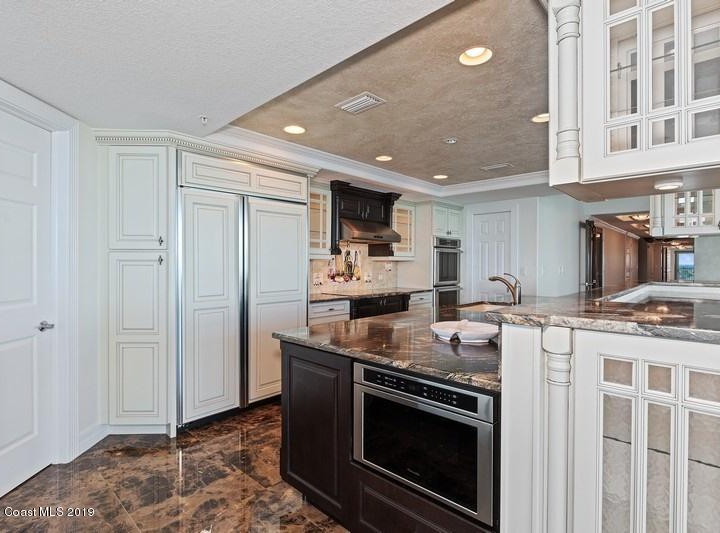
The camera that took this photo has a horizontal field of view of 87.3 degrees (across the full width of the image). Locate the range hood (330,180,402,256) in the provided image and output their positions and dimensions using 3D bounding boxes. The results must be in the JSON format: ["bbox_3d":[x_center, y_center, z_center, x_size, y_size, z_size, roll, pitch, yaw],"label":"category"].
[{"bbox_3d":[0.007,-0.551,4.776,0.600,0.830,1.240,0,0,43],"label":"range hood"}]

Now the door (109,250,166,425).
[{"bbox_3d":[-1.667,0.541,2.850,0.440,1.298,0.025,0,0,-2],"label":"door"}]

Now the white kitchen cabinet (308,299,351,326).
[{"bbox_3d":[-0.531,0.816,4.195,0.610,0.885,0.590,0,0,43],"label":"white kitchen cabinet"}]

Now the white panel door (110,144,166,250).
[{"bbox_3d":[-1.663,-0.515,2.844,0.441,0.770,0.025,0,0,-2],"label":"white panel door"}]

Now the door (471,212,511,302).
[{"bbox_3d":[2.012,0.223,5.751,0.597,2.040,0.040,0,0,43],"label":"door"}]

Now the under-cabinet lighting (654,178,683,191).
[{"bbox_3d":[0.838,-0.217,1.023,0.065,0.018,0.065,0,0,43],"label":"under-cabinet lighting"}]

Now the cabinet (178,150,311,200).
[{"bbox_3d":[-1.150,-0.744,3.463,0.610,0.255,1.190,0,0,43],"label":"cabinet"}]

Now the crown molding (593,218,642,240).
[{"bbox_3d":[7.019,-0.929,10.014,0.100,0.120,6.900,0,0,43],"label":"crown molding"}]

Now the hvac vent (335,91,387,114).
[{"bbox_3d":[0.004,-1.086,2.543,0.312,0.020,0.207,0,0,43],"label":"hvac vent"}]

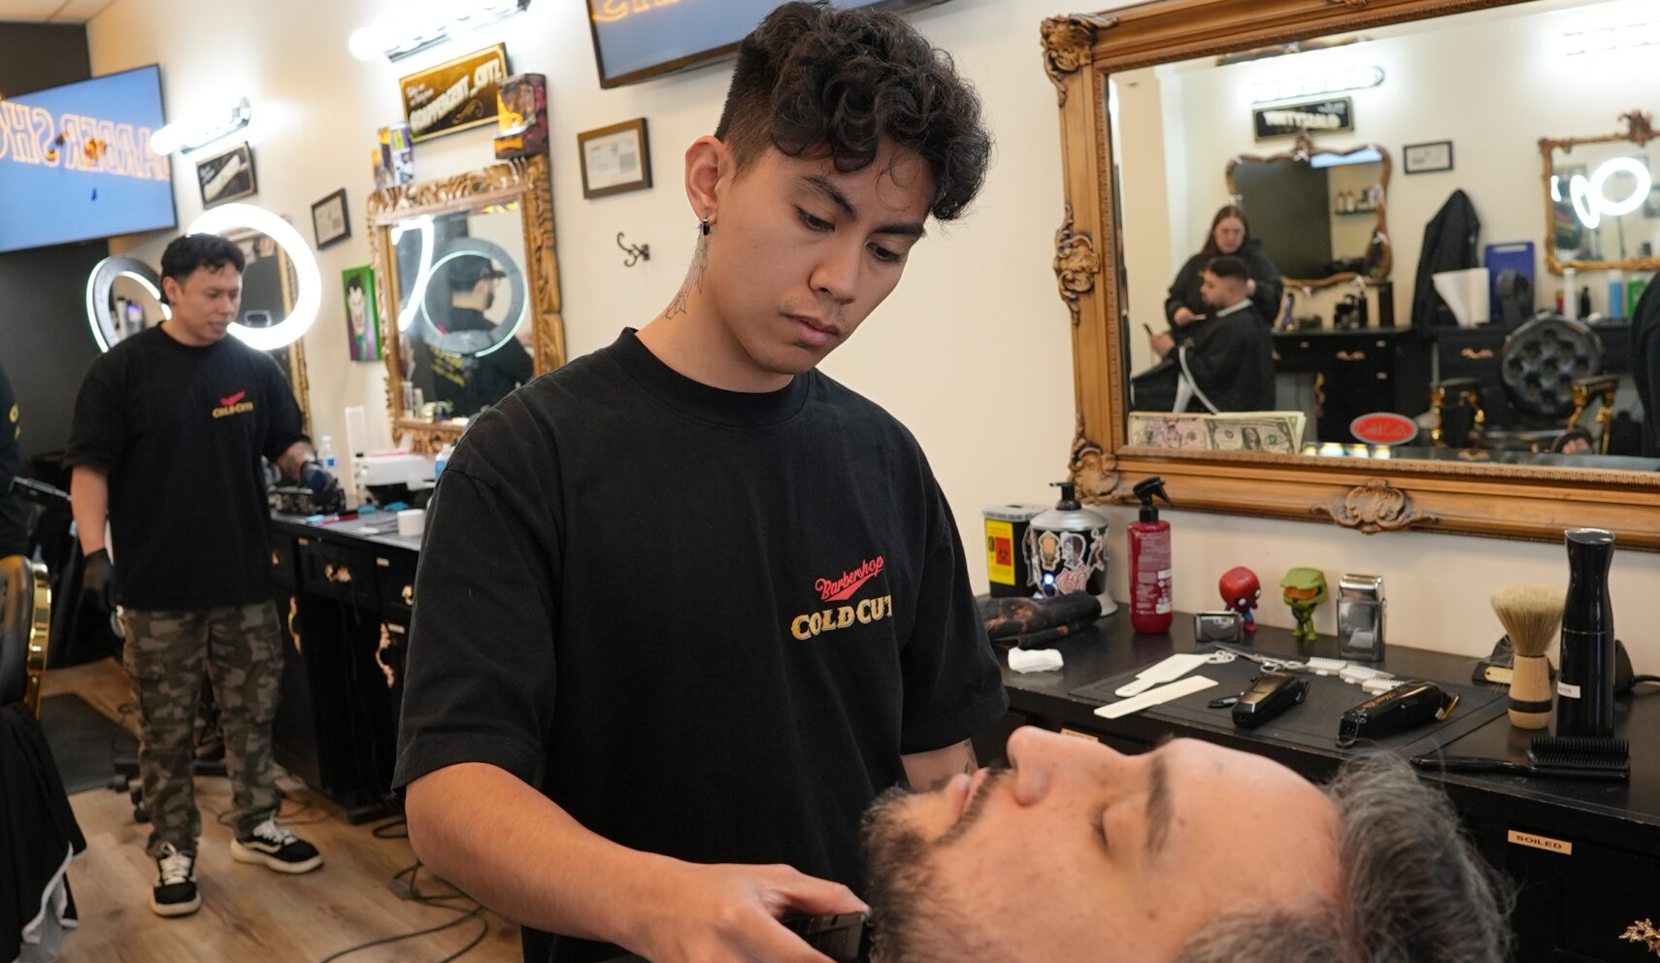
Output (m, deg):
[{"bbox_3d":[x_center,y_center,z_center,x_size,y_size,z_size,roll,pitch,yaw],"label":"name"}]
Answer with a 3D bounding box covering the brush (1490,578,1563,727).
[{"bbox_3d":[0.854,0.214,1.688,0.090,0.175,0.090,-13,12,-39],"label":"brush"}]

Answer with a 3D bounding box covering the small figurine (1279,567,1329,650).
[{"bbox_3d":[0.725,0.187,2.117,0.072,0.110,0.065,3,13,42],"label":"small figurine"}]

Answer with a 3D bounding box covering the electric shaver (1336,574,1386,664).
[{"bbox_3d":[0.792,0.206,2.059,0.062,0.125,0.036,3,12,42],"label":"electric shaver"}]

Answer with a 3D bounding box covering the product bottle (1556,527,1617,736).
[{"bbox_3d":[0.932,0.181,1.698,0.071,0.255,0.071,-12,11,-40],"label":"product bottle"}]

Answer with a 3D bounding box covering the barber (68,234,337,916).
[{"bbox_3d":[-1.680,0.235,3.800,0.620,1.750,0.480,-12,11,-35],"label":"barber"}]

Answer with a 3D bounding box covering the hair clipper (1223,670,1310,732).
[{"bbox_3d":[0.580,0.289,1.807,0.145,0.042,0.042,-13,12,-41],"label":"hair clipper"}]

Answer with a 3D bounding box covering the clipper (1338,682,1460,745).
[{"bbox_3d":[0.711,0.290,1.726,0.167,0.050,0.050,-8,9,-19],"label":"clipper"}]

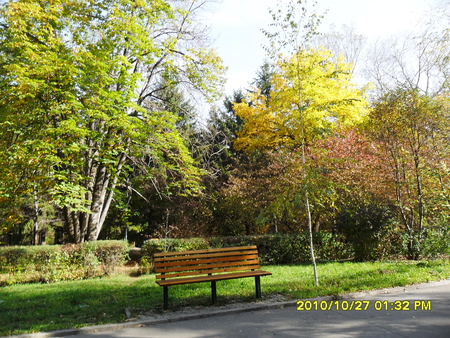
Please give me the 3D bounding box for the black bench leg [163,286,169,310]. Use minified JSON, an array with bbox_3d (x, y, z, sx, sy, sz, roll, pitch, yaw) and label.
[{"bbox_3d":[-0.936,2.066,5.613,0.065,0.380,0.070,1,-8,-20],"label":"black bench leg"}]

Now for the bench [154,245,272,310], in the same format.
[{"bbox_3d":[-0.192,1.833,5.953,1.899,0.870,0.581,1,-8,-20],"label":"bench"}]

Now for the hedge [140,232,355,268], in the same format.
[{"bbox_3d":[0.675,2.406,10.490,5.984,0.900,1.000,-1,-8,-6],"label":"hedge"}]

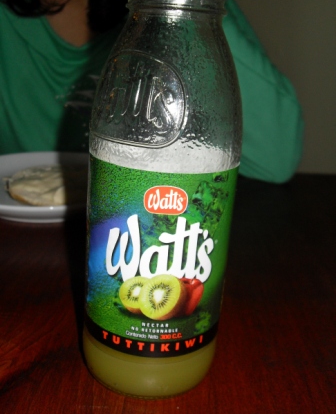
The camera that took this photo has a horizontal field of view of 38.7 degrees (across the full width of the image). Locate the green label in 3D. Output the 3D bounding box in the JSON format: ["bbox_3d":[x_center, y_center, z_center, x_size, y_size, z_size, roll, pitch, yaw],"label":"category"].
[{"bbox_3d":[-0.005,0.014,0.209,0.061,0.077,0.061,3,19,-4],"label":"green label"}]

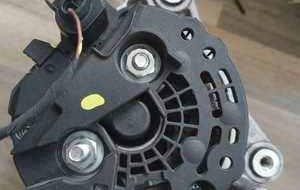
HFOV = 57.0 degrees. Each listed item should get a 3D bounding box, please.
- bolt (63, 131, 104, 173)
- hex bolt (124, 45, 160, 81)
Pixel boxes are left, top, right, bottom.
[{"bbox_3d":[-0.036,0.030,0.143,0.022,0.015,0.022,0,83,0],"label":"bolt"},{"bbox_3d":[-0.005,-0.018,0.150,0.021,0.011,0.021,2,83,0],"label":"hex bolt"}]

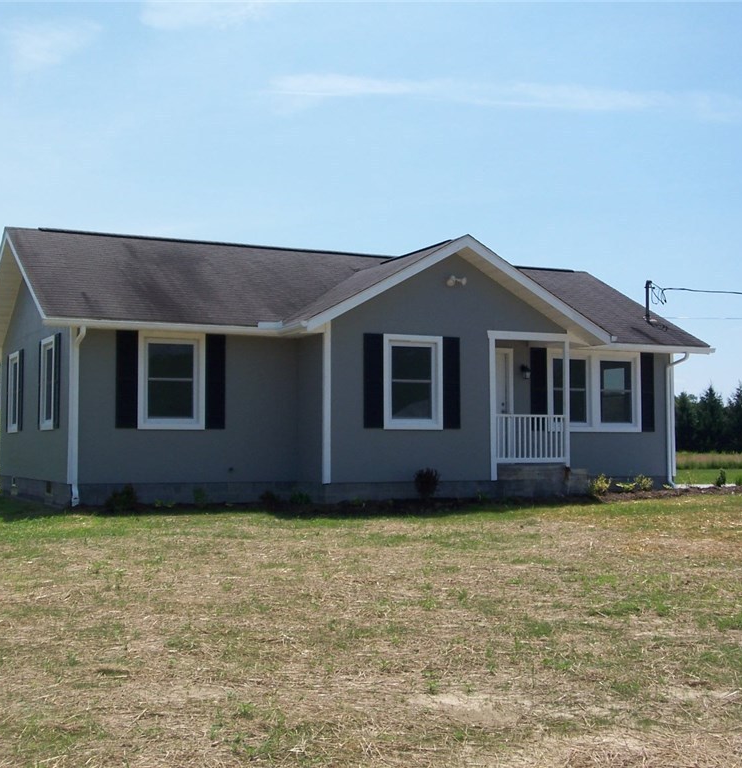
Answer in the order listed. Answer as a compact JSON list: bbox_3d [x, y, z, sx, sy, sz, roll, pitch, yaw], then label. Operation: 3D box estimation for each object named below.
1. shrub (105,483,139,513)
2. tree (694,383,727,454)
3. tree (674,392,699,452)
[{"bbox_3d":[-4.066,1.874,18.801,0.554,0.473,0.521,1,-4,-26],"label":"shrub"},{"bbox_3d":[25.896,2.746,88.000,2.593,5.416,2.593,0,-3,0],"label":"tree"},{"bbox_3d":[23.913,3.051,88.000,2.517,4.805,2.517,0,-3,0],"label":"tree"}]

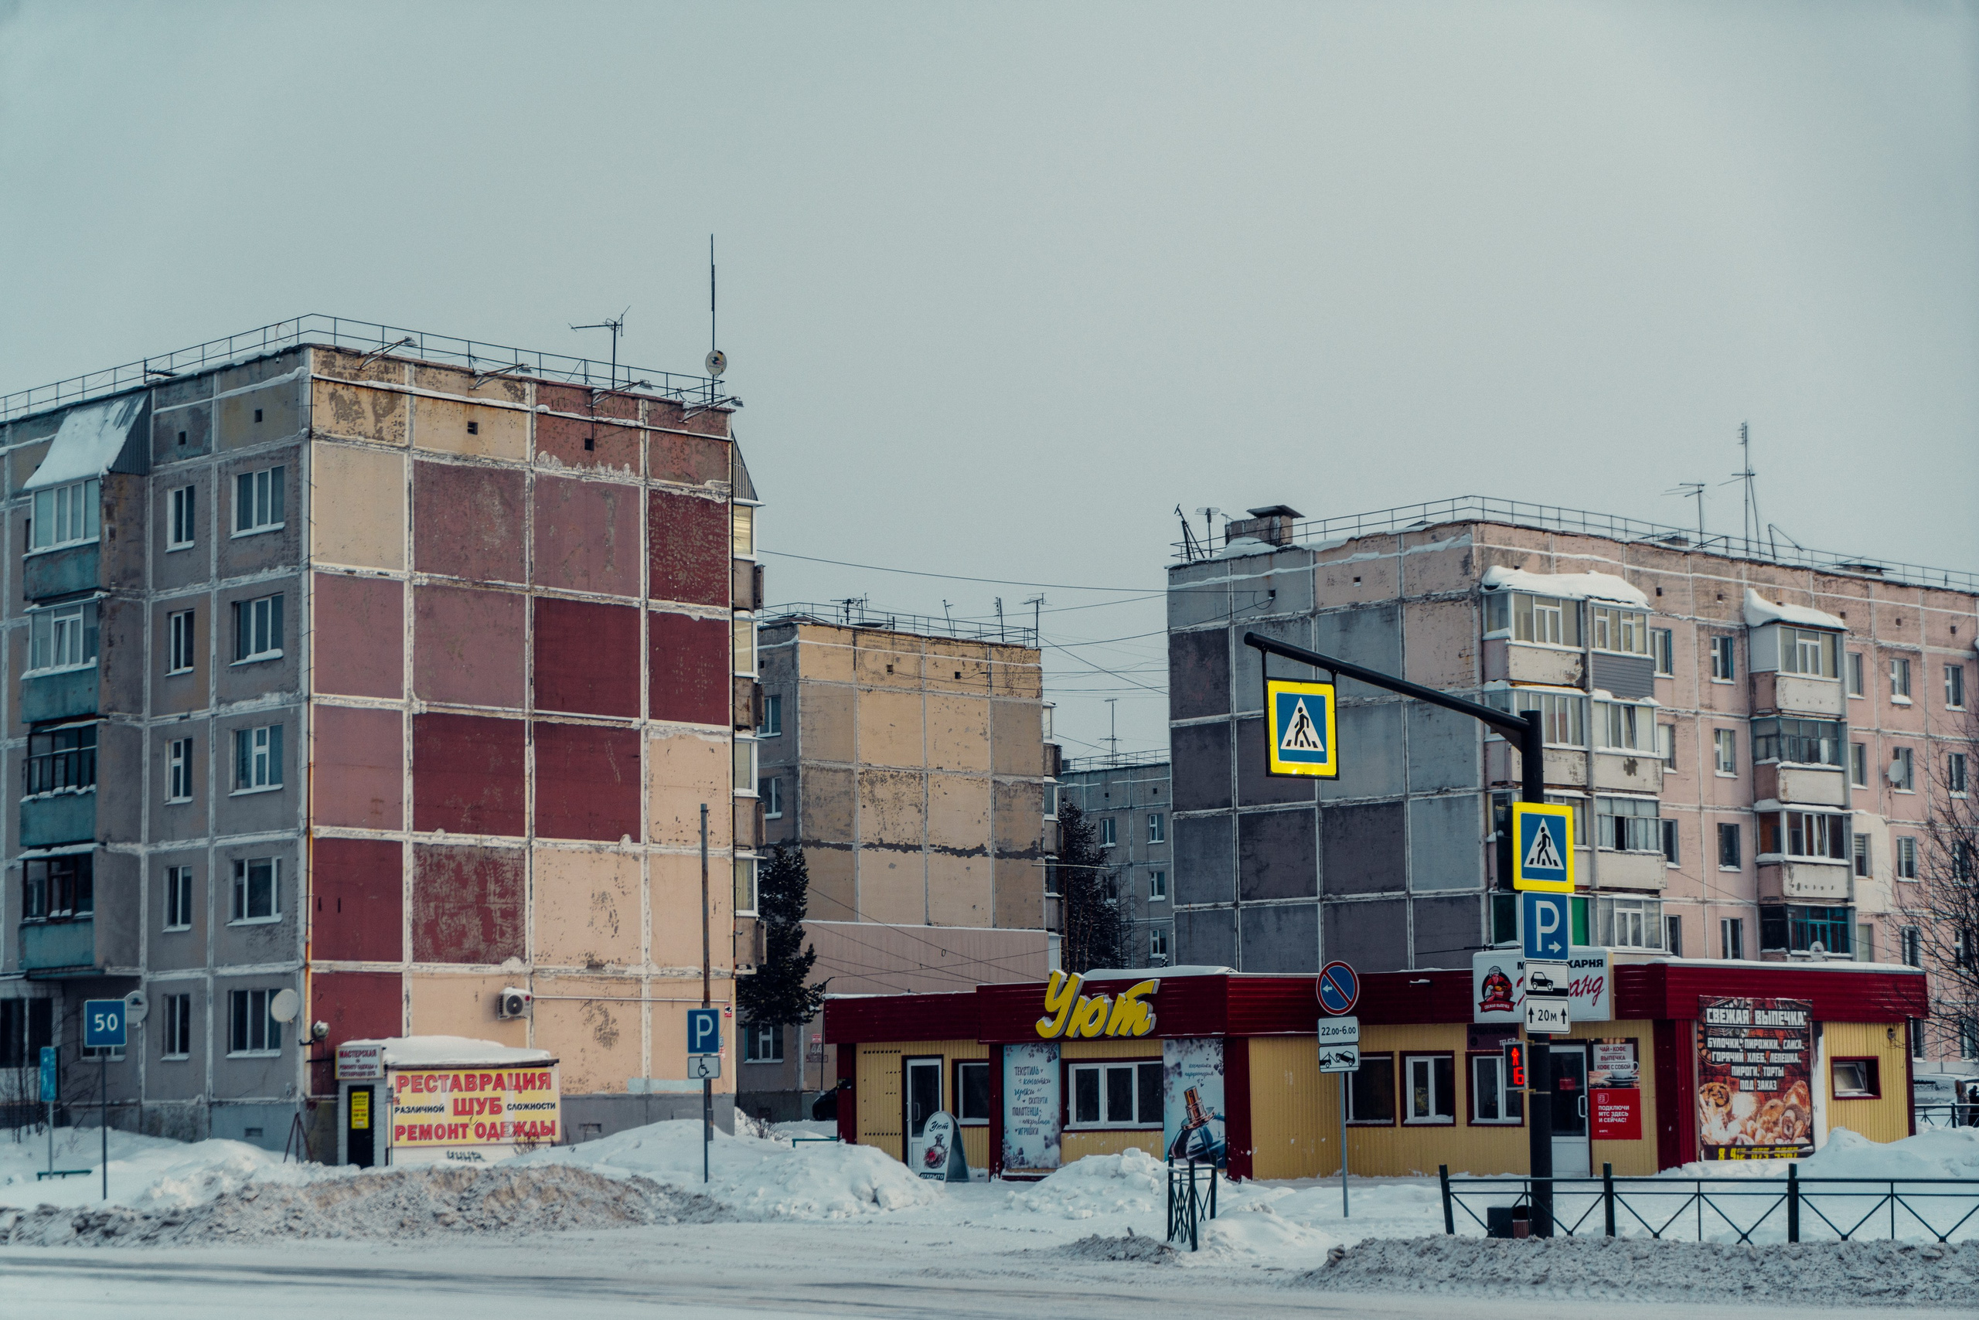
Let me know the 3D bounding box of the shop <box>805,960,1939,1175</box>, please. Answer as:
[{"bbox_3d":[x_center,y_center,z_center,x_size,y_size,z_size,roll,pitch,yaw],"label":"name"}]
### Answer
[{"bbox_3d":[6.601,7.270,67.422,15.868,3.400,10.954,-7,-9,43],"label":"shop"}]

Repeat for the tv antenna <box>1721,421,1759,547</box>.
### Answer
[{"bbox_3d":[24.059,-5.519,123.111,1.150,4.302,1.100,1,-7,-12],"label":"tv antenna"}]

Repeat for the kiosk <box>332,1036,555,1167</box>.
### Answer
[{"bbox_3d":[-11.674,9.566,82.763,2.000,2.700,4.692,-7,-9,44],"label":"kiosk"}]

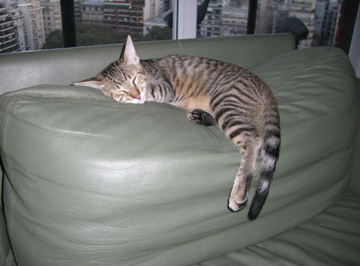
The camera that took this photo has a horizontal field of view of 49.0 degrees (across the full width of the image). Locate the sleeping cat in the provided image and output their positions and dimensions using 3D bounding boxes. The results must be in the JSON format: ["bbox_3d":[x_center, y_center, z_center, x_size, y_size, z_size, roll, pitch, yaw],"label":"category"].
[{"bbox_3d":[-0.015,-0.043,0.915,0.490,0.315,0.280,6,21,17],"label":"sleeping cat"}]

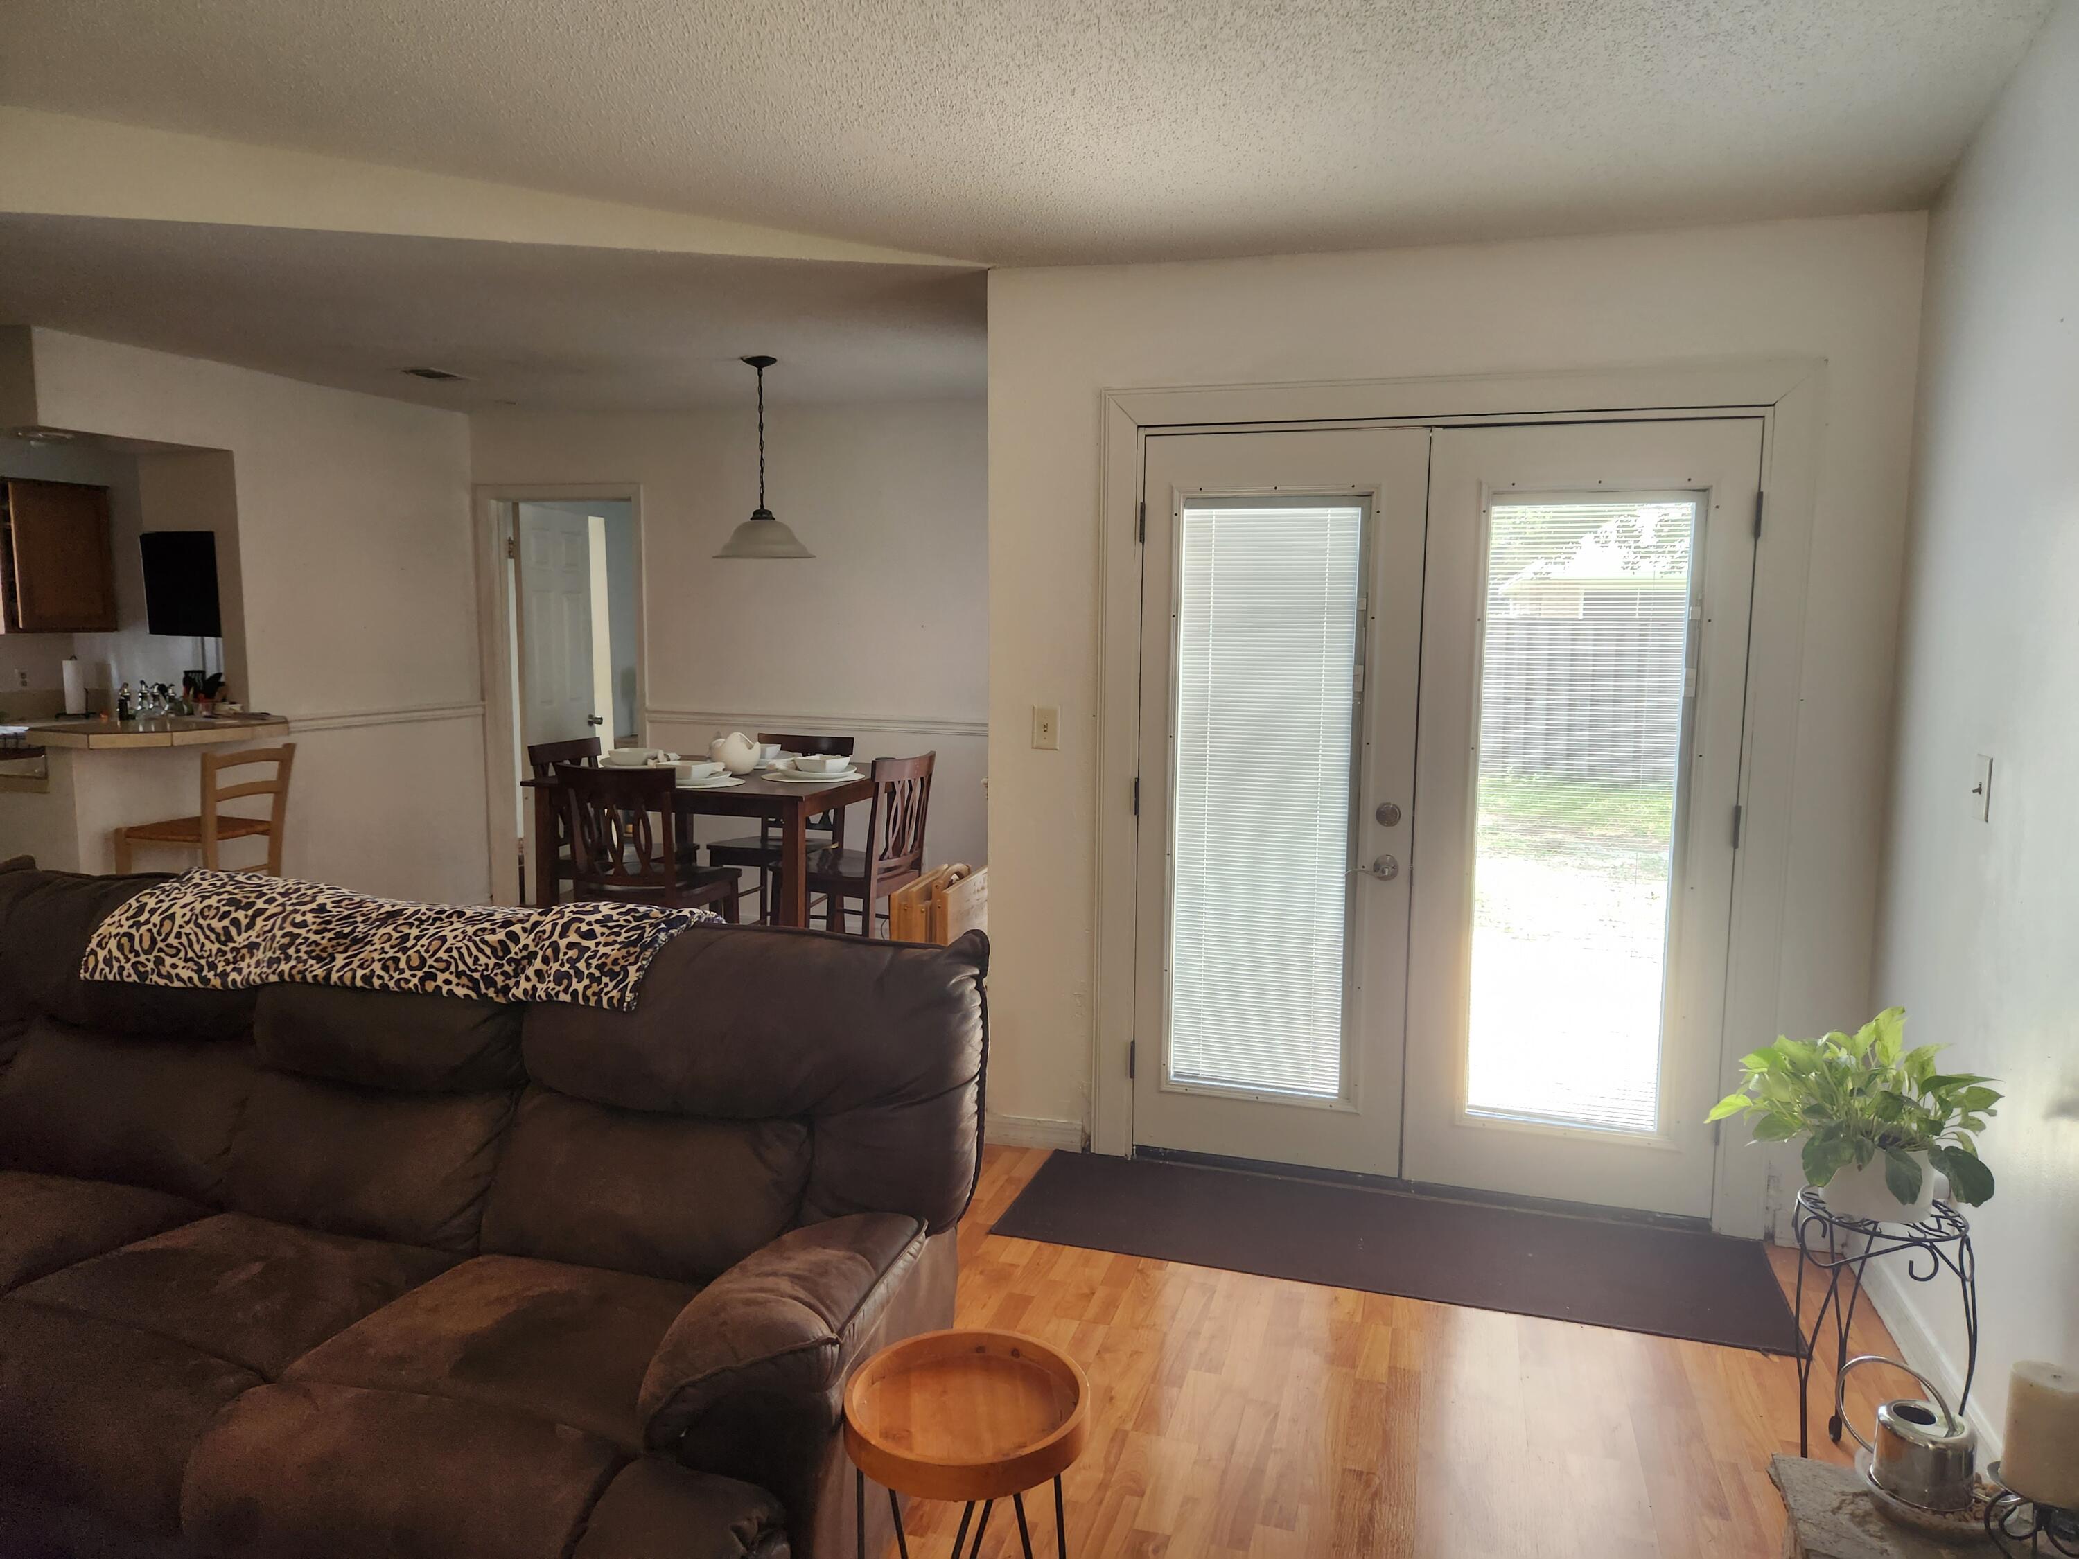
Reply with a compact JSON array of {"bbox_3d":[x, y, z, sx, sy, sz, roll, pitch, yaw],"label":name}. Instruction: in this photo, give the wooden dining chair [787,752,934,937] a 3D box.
[{"bbox_3d":[-0.679,0.412,5.187,0.500,1.025,0.455,4,7,25],"label":"wooden dining chair"}]

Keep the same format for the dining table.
[{"bbox_3d":[-1.210,0.435,5.434,1.115,0.915,1.050,2,7,16],"label":"dining table"}]

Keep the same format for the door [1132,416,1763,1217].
[{"bbox_3d":[1.004,0.085,3.645,1.504,1.991,0.050,3,7,17],"label":"door"}]

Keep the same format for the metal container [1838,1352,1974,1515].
[{"bbox_3d":[1.217,0.901,1.937,0.170,0.172,0.124,4,7,27],"label":"metal container"}]

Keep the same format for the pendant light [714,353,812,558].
[{"bbox_3d":[-1.039,-1.195,5.151,0.373,0.727,0.373,0,7,0],"label":"pendant light"}]

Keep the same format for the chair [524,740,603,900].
[{"bbox_3d":[-1.673,0.373,5.449,0.500,1.025,0.455,3,7,18],"label":"chair"}]

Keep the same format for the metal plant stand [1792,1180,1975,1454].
[{"bbox_3d":[1.479,1.011,2.454,0.280,0.518,0.280,3,7,17],"label":"metal plant stand"}]

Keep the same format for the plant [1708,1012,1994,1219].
[{"bbox_3d":[1.437,0.575,2.407,0.460,0.370,0.410,3,7,17],"label":"plant"}]

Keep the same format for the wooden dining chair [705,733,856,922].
[{"bbox_3d":[-1.046,0.350,5.694,0.455,1.025,0.500,2,7,15],"label":"wooden dining chair"}]

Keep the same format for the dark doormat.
[{"bbox_3d":[0.844,1.144,3.463,1.837,0.010,0.580,3,7,17],"label":"dark doormat"}]

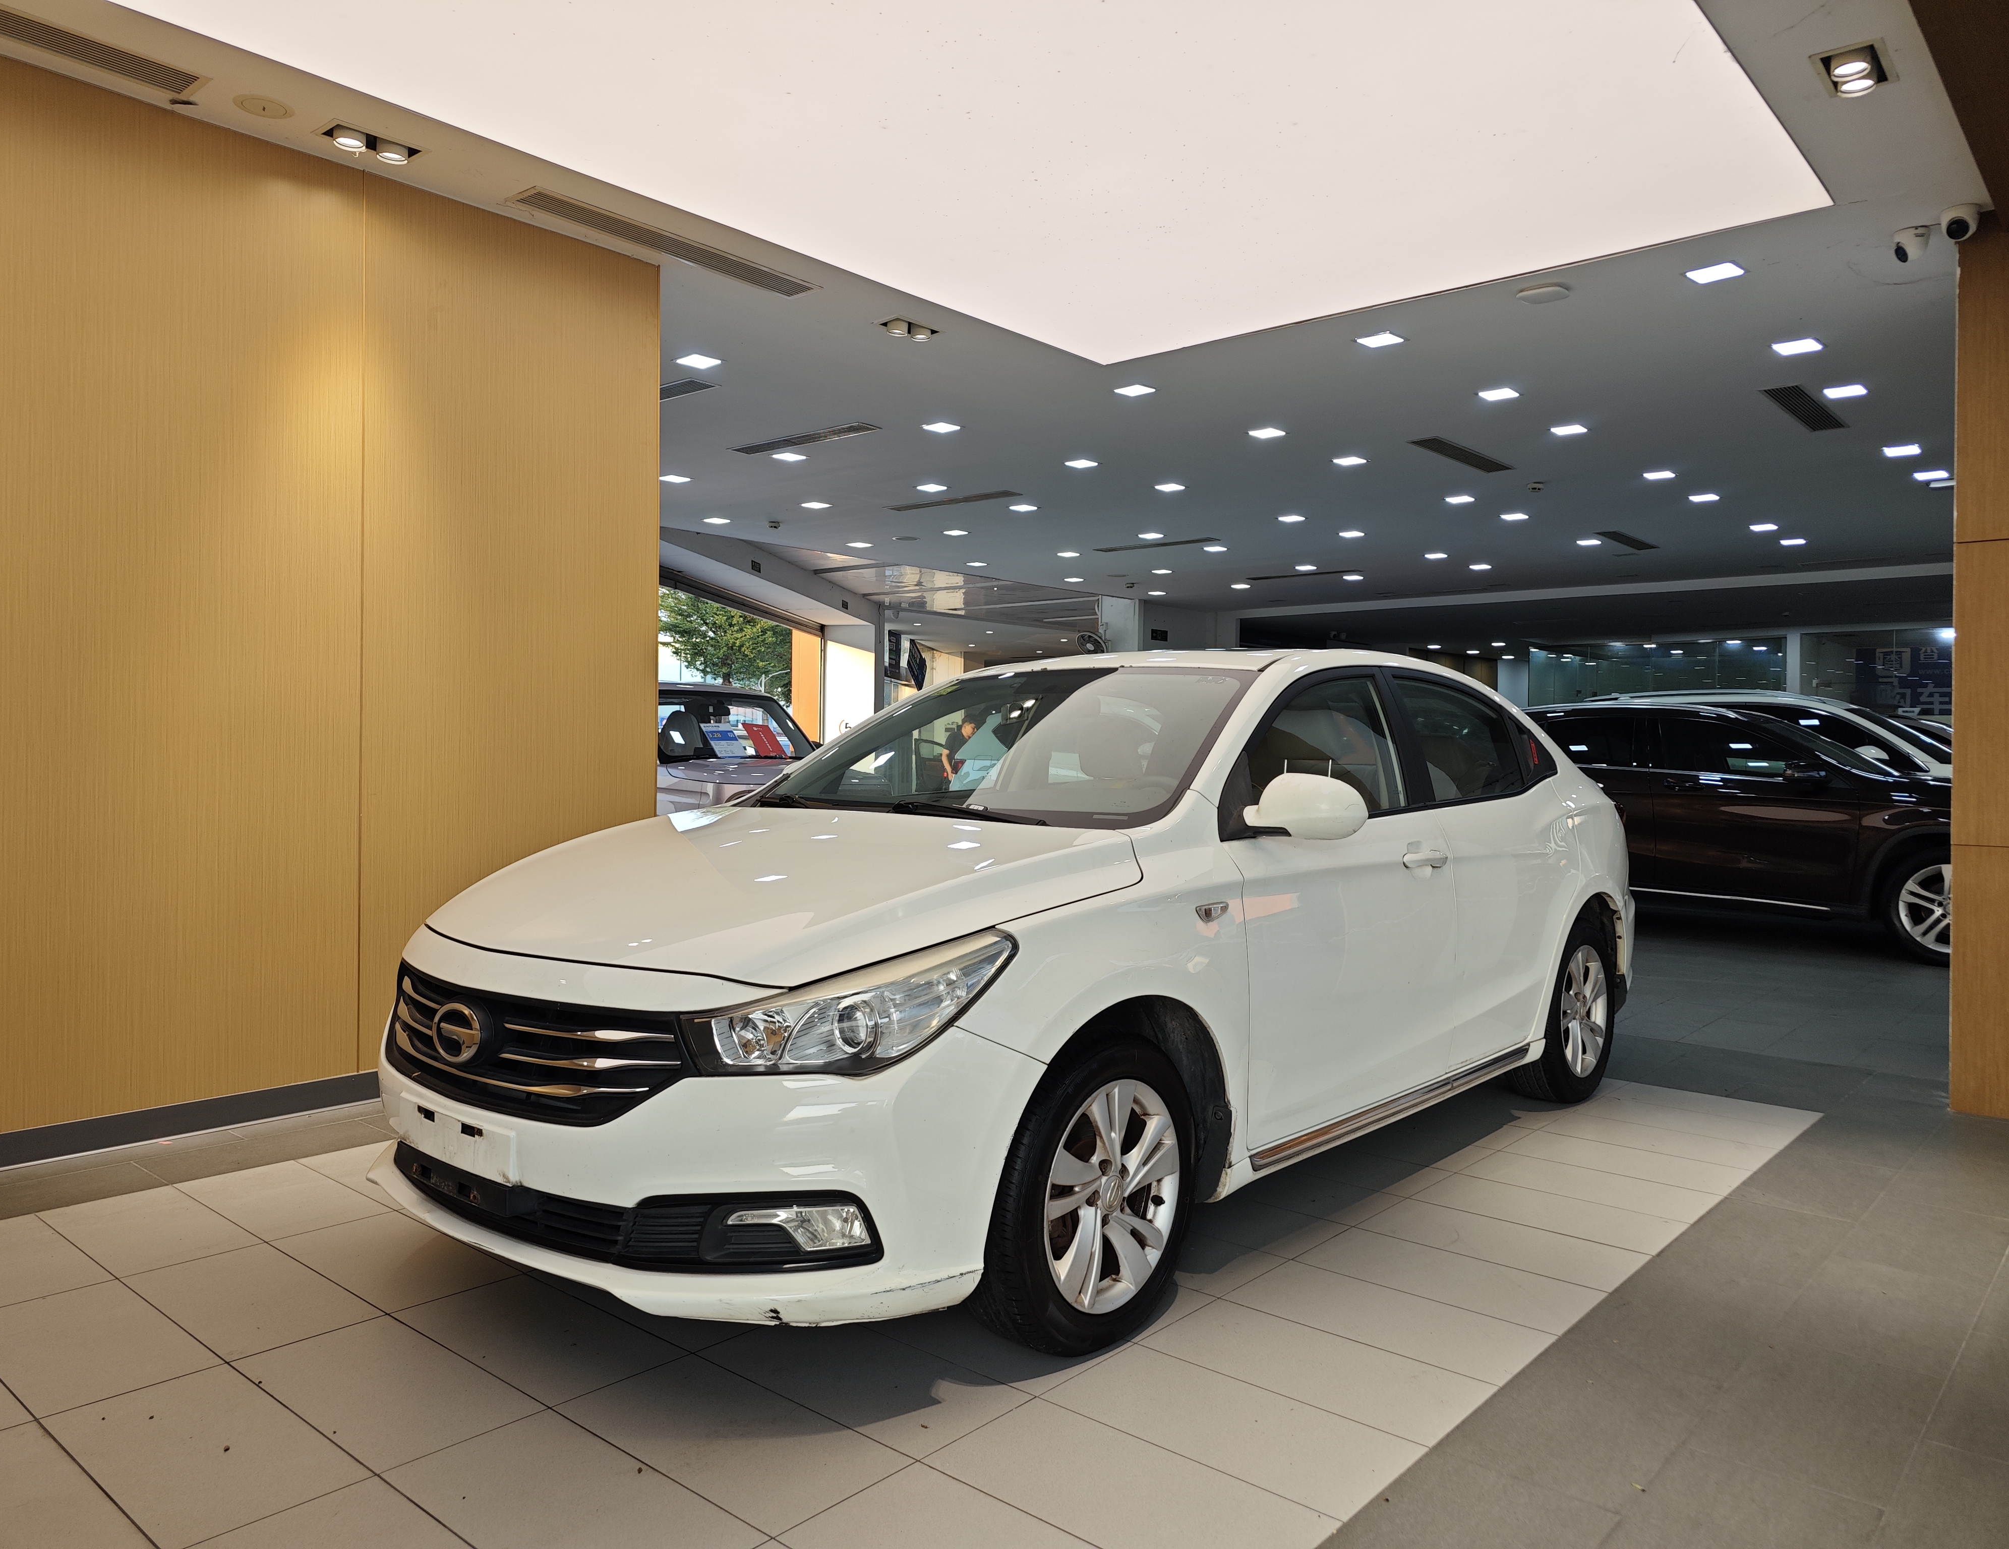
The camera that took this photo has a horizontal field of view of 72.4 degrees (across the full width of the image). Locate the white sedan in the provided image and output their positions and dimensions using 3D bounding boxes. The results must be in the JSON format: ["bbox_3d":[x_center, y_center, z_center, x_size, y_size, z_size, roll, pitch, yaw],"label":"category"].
[{"bbox_3d":[0.463,0.343,4.255,1.840,1.490,4.580,1,1,41],"label":"white sedan"}]

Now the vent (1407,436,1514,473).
[{"bbox_3d":[2.778,-1.935,8.280,0.200,0.050,1.140,1,1,41],"label":"vent"}]

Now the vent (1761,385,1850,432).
[{"bbox_3d":[4.189,-1.915,7.163,0.200,0.050,1.140,1,1,41],"label":"vent"}]

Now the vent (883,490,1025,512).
[{"bbox_3d":[-0.381,-1.972,9.858,1.140,0.050,0.200,1,1,41],"label":"vent"}]

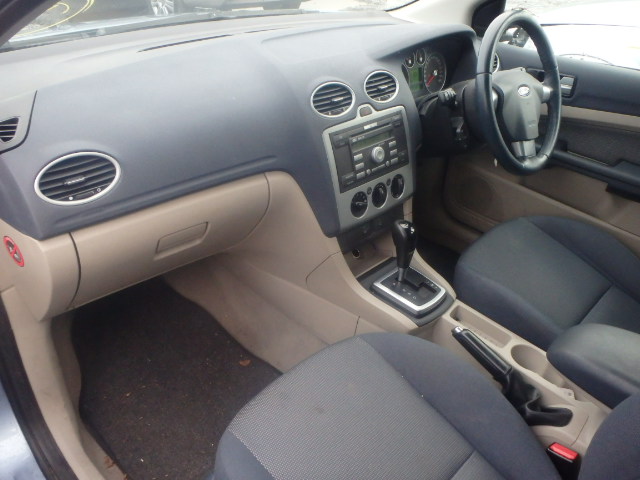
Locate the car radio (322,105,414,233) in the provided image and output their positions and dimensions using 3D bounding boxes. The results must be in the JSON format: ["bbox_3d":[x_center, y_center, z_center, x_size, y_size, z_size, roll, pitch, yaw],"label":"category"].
[{"bbox_3d":[0.100,-0.166,1.097,0.258,0.218,0.060,-26,24,-39],"label":"car radio"}]

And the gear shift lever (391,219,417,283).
[{"bbox_3d":[0.179,0.026,1.118,0.054,0.145,0.046,24,36,39],"label":"gear shift lever"}]

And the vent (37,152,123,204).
[{"bbox_3d":[-0.334,-0.086,0.714,0.116,0.071,0.032,-24,25,-38],"label":"vent"}]

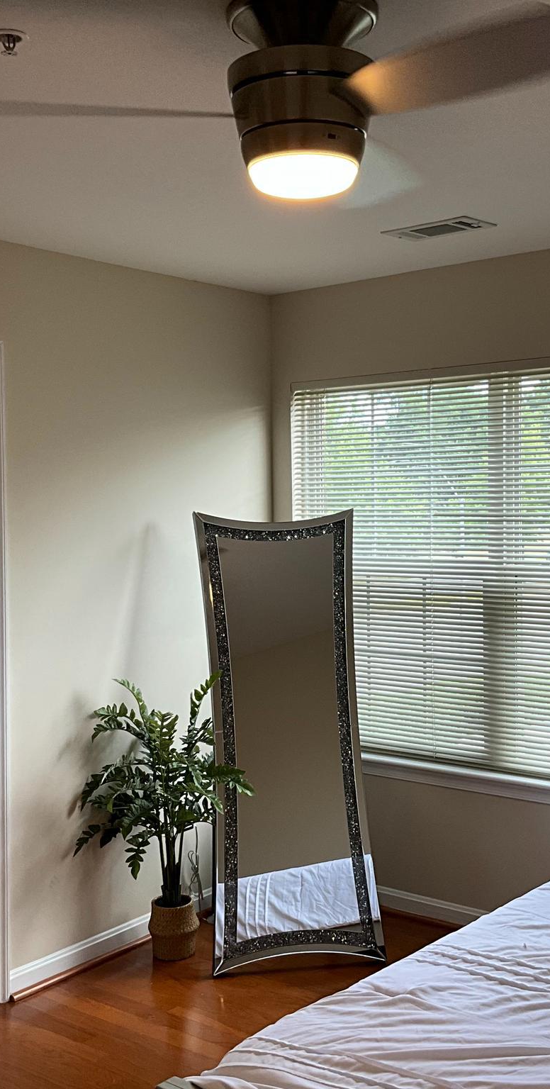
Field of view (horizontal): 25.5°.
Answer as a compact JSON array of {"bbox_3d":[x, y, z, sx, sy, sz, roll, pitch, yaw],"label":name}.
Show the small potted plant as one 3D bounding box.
[{"bbox_3d":[-0.338,0.953,4.183,0.460,1.000,0.620,1,2,40],"label":"small potted plant"}]

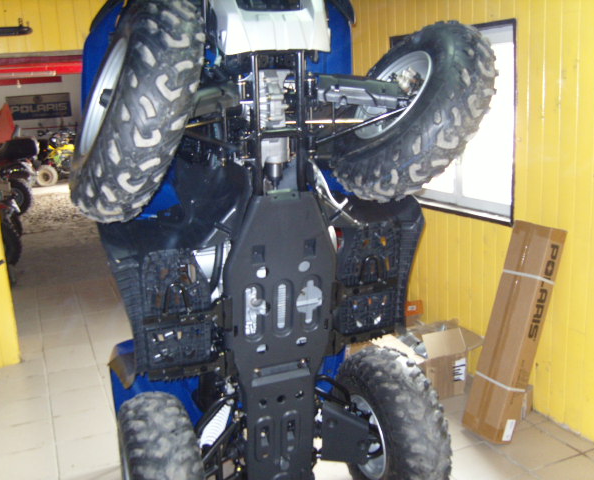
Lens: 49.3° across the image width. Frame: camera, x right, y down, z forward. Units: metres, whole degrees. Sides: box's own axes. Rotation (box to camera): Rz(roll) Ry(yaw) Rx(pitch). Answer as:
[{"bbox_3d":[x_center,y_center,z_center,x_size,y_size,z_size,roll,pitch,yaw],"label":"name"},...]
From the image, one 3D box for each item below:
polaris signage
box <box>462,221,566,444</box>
[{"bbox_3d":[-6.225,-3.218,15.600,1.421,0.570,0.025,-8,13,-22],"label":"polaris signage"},{"bbox_3d":[1.010,0.423,3.021,0.099,1.005,0.217,11,4,-30],"label":"box"}]

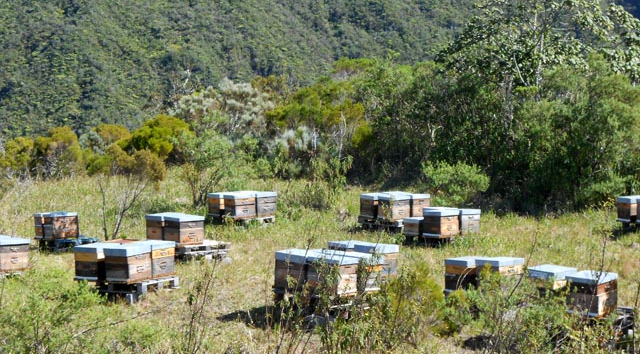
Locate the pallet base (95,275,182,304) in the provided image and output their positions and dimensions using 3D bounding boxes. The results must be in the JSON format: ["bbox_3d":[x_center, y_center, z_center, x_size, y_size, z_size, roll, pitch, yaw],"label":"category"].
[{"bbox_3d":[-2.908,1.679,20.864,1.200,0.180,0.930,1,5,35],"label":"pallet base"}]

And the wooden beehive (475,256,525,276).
[{"bbox_3d":[2.556,1.419,18.864,0.534,0.508,0.442,-2,2,-41],"label":"wooden beehive"}]

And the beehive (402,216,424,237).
[{"bbox_3d":[2.027,0.984,26.740,0.562,0.370,0.467,-2,2,-41],"label":"beehive"}]

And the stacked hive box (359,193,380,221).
[{"bbox_3d":[1.284,0.685,30.458,0.562,0.521,0.467,-3,4,-37],"label":"stacked hive box"}]

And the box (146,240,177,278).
[{"bbox_3d":[-2.479,1.232,19.783,0.442,0.492,0.534,1,4,33],"label":"box"}]

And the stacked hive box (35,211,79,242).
[{"bbox_3d":[-5.505,1.014,27.765,0.562,0.523,1.040,-4,2,-33],"label":"stacked hive box"}]

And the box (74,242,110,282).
[{"bbox_3d":[-3.396,1.296,20.372,0.450,0.490,0.540,2,5,33],"label":"box"}]

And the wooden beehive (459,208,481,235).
[{"bbox_3d":[2.881,0.919,26.724,0.562,0.502,0.467,-2,2,-41],"label":"wooden beehive"}]

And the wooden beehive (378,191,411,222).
[{"bbox_3d":[1.577,0.636,28.201,0.540,0.490,0.450,-4,5,-38],"label":"wooden beehive"}]

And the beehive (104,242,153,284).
[{"bbox_3d":[-2.898,1.300,20.080,0.450,0.490,0.540,2,5,33],"label":"beehive"}]

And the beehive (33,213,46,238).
[{"bbox_3d":[-5.285,0.952,26.213,0.534,0.491,0.442,-3,2,-32],"label":"beehive"}]

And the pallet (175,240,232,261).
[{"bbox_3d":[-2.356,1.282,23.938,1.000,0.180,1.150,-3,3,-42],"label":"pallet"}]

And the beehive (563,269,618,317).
[{"bbox_3d":[3.494,1.500,17.113,0.450,0.490,0.540,2,5,40],"label":"beehive"}]

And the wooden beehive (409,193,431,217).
[{"bbox_3d":[2.172,0.675,30.329,0.562,0.521,0.467,-3,4,-37],"label":"wooden beehive"}]

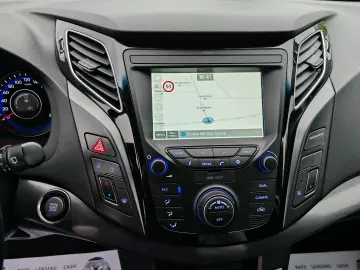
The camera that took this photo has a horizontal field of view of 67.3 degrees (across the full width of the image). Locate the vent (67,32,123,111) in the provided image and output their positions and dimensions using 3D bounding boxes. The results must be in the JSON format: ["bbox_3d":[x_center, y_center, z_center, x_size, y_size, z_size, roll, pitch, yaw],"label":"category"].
[{"bbox_3d":[-0.129,-0.099,0.390,0.122,0.140,0.035,1,-8,28],"label":"vent"}]

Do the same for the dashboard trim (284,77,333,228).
[{"bbox_3d":[0.188,0.014,0.381,0.118,0.205,0.040,-1,1,-33],"label":"dashboard trim"}]

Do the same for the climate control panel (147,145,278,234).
[{"bbox_3d":[0.040,0.067,0.334,0.162,0.111,0.035,-2,-2,-4],"label":"climate control panel"}]

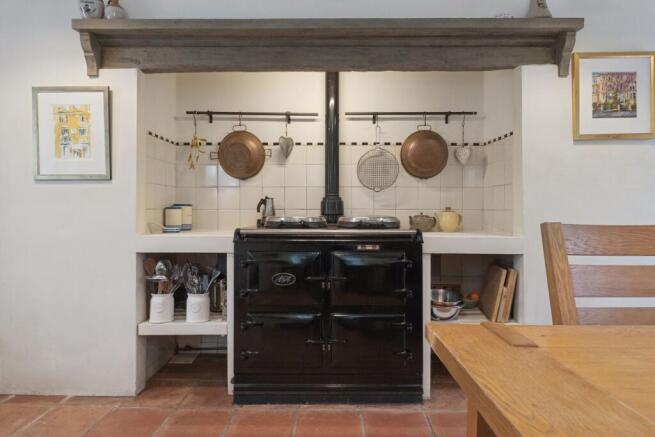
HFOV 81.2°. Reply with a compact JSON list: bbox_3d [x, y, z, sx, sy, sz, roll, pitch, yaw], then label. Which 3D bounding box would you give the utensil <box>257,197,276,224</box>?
[{"bbox_3d":[-0.387,-0.044,2.430,0.125,0.190,0.095,0,1,0],"label":"utensil"}]

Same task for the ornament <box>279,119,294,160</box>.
[{"bbox_3d":[-0.279,-0.544,2.600,0.102,0.272,0.040,0,1,0],"label":"ornament"}]

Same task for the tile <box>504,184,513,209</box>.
[{"bbox_3d":[1.068,-0.118,2.250,0.010,0.152,0.092,0,1,0],"label":"tile"}]

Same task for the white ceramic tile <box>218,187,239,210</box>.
[{"bbox_3d":[-0.668,-0.135,2.605,0.151,0.153,0.010,0,1,0],"label":"white ceramic tile"}]

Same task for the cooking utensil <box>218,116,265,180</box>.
[{"bbox_3d":[-0.576,-0.469,2.570,0.318,0.425,0.105,0,1,0],"label":"cooking utensil"}]

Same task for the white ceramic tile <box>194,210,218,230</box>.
[{"bbox_3d":[-0.839,0.010,2.660,0.153,0.146,0.010,0,1,0],"label":"white ceramic tile"}]

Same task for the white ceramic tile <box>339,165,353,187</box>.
[{"bbox_3d":[0.091,-0.297,2.676,0.153,0.153,0.010,0,1,0],"label":"white ceramic tile"}]

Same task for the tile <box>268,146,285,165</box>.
[{"bbox_3d":[-0.368,-0.434,2.630,0.152,0.132,0.010,0,1,0],"label":"tile"}]

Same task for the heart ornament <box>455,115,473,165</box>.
[{"bbox_3d":[0.932,-0.528,2.620,0.118,0.340,0.035,0,1,0],"label":"heart ornament"}]

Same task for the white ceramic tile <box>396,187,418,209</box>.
[{"bbox_3d":[0.546,-0.135,2.605,0.151,0.153,0.010,0,1,0],"label":"white ceramic tile"}]

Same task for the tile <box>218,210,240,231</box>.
[{"bbox_3d":[-0.668,0.014,2.605,0.151,0.143,0.010,0,1,0],"label":"tile"}]

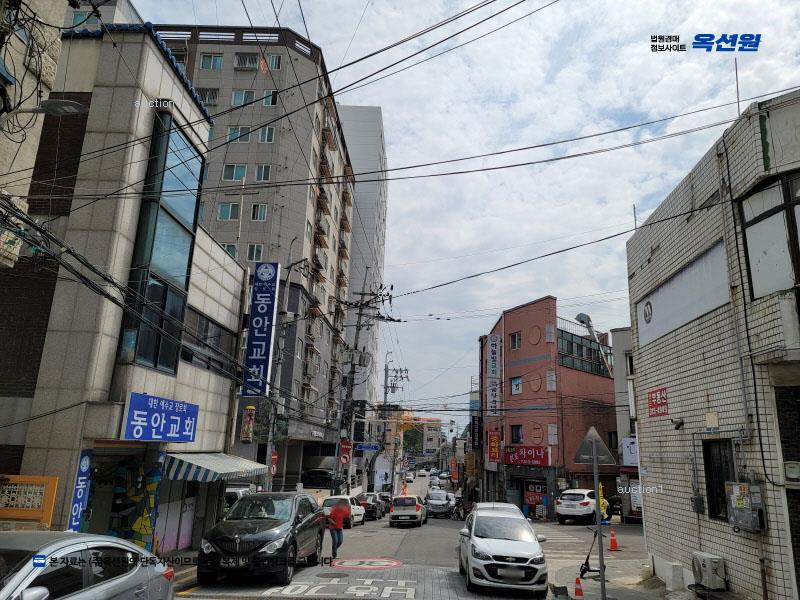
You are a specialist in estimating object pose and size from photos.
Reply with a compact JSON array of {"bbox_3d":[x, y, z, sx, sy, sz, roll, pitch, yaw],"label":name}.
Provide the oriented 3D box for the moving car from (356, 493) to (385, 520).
[{"bbox_3d":[-2.177,12.637,35.357,1.810,1.460,4.600,1,-17,3],"label":"moving car"}]

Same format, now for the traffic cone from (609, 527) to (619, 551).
[{"bbox_3d":[6.761,7.547,18.281,0.370,0.670,0.370,1,-14,5],"label":"traffic cone"}]

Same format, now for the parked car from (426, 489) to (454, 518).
[{"bbox_3d":[2.925,15.174,43.000,1.730,1.720,4.000,0,-17,4],"label":"parked car"}]

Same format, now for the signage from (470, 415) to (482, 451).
[{"bbox_3d":[6.239,10.843,47.000,0.700,2.660,0.250,1,-14,4],"label":"signage"}]

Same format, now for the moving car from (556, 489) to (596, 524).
[{"bbox_3d":[9.600,10.730,30.150,1.840,1.660,4.430,-7,-17,31],"label":"moving car"}]

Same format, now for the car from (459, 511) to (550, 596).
[{"bbox_3d":[2.230,5.490,12.790,1.630,1.490,3.600,1,-18,3],"label":"car"}]

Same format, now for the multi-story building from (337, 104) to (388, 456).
[{"bbox_3d":[-9.305,-0.074,66.998,13.000,42.500,13.500,2,-14,2],"label":"multi-story building"}]

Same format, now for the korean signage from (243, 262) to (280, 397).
[{"bbox_3d":[-4.808,1.026,20.100,0.800,4.720,0.270,1,-14,4],"label":"korean signage"}]

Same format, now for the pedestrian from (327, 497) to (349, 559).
[{"bbox_3d":[-1.694,6.320,15.912,0.580,1.620,0.450,9,-16,-24],"label":"pedestrian"}]

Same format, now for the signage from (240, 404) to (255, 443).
[{"bbox_3d":[-5.643,4.570,21.380,0.450,1.360,0.200,2,-14,3],"label":"signage"}]

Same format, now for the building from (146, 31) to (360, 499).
[{"bbox_3d":[-13.551,-1.226,47.281,15.000,31.900,21.600,2,-14,3],"label":"building"}]

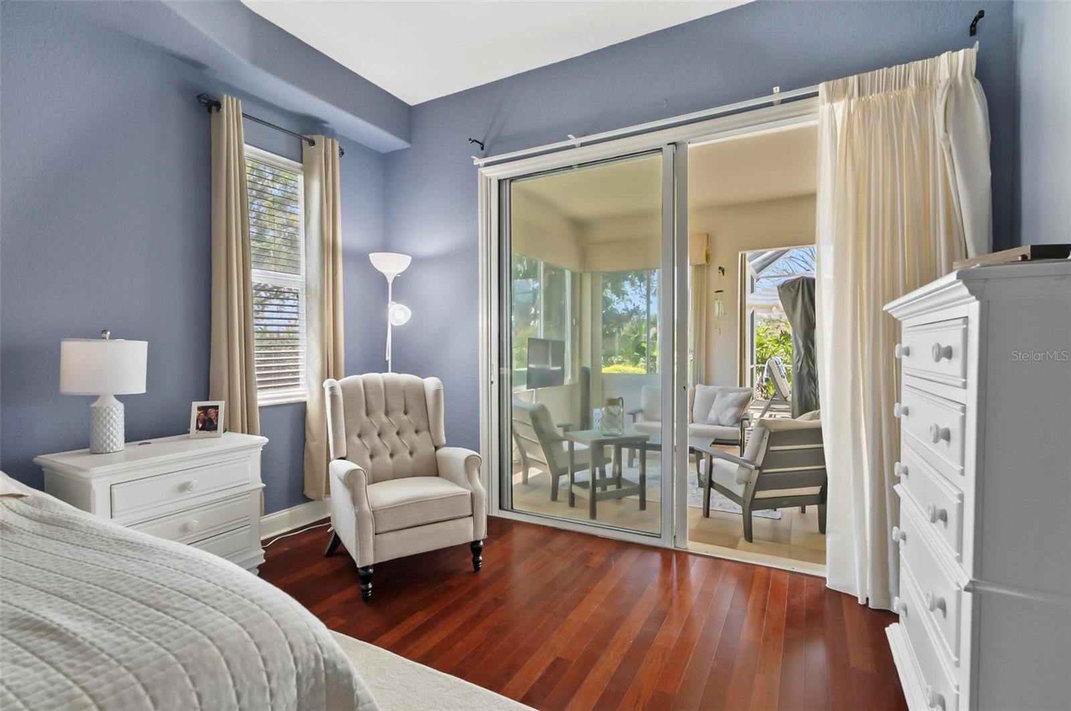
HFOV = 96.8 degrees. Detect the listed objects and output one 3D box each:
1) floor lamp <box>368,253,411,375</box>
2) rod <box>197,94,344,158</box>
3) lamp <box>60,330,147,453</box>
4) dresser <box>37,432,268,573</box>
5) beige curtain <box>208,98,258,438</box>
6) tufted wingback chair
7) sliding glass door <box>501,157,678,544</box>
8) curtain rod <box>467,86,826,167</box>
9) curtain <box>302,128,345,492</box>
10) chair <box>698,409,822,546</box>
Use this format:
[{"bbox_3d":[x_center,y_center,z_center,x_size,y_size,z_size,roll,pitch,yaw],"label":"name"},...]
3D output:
[{"bbox_3d":[-0.977,0.229,3.210,0.280,1.810,0.290,-1,1,-30],"label":"floor lamp"},{"bbox_3d":[-1.573,-1.390,2.934,0.100,0.080,0.910,0,1,30],"label":"rod"},{"bbox_3d":[-1.941,0.163,2.148,0.295,0.555,0.295,0,1,27],"label":"lamp"},{"bbox_3d":[-1.740,0.794,2.249,0.440,0.717,0.740,0,1,30],"label":"dresser"},{"bbox_3d":[-1.714,-0.231,2.705,0.110,2.380,0.265,0,1,30],"label":"beige curtain"},{"bbox_3d":[-0.758,0.631,2.696,0.710,1.020,0.860,-1,1,-30],"label":"tufted wingback chair"},{"bbox_3d":[0.293,-0.063,3.073,1.240,2.340,0.050,0,1,27],"label":"sliding glass door"},{"bbox_3d":[0.761,-1.348,2.680,2.600,0.070,0.100,0,1,27],"label":"curtain rod"},{"bbox_3d":[-1.418,-0.239,3.211,0.110,2.390,0.280,0,1,30],"label":"curtain"},{"bbox_3d":[1.576,0.781,3.223,0.670,0.770,0.730,0,1,-14],"label":"chair"}]

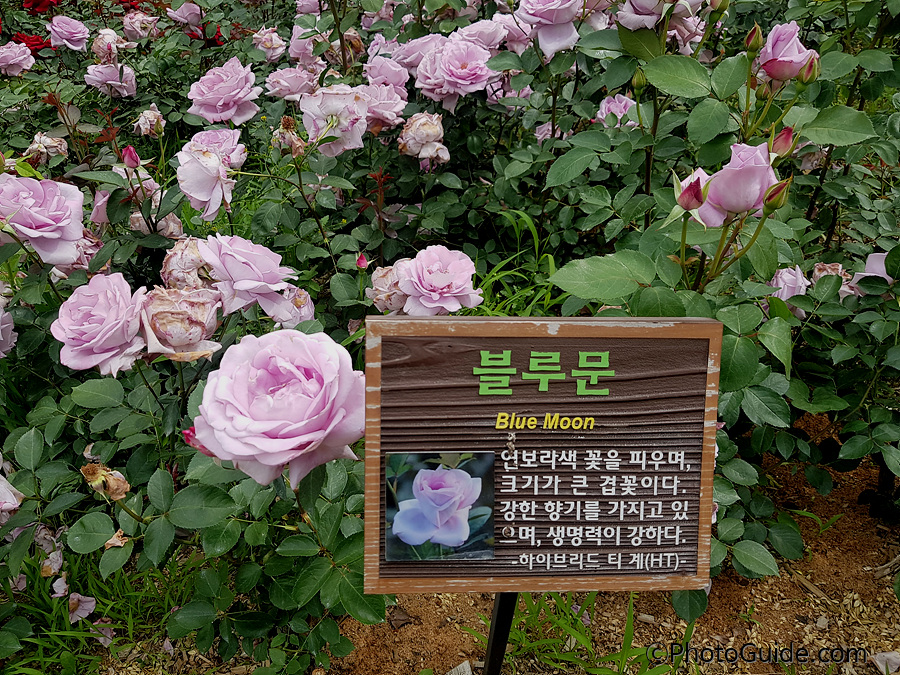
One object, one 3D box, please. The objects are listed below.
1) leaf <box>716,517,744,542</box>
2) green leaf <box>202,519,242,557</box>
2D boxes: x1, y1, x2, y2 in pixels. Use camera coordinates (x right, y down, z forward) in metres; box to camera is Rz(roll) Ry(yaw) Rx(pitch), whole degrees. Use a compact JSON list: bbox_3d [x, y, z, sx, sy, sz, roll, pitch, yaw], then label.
[{"bbox_3d":[0.387,0.264,0.930,0.046,0.011,0.034,-30,52,-9],"label":"leaf"},{"bbox_3d":[-0.249,0.220,0.740,0.037,0.012,0.054,28,61,17],"label":"green leaf"}]

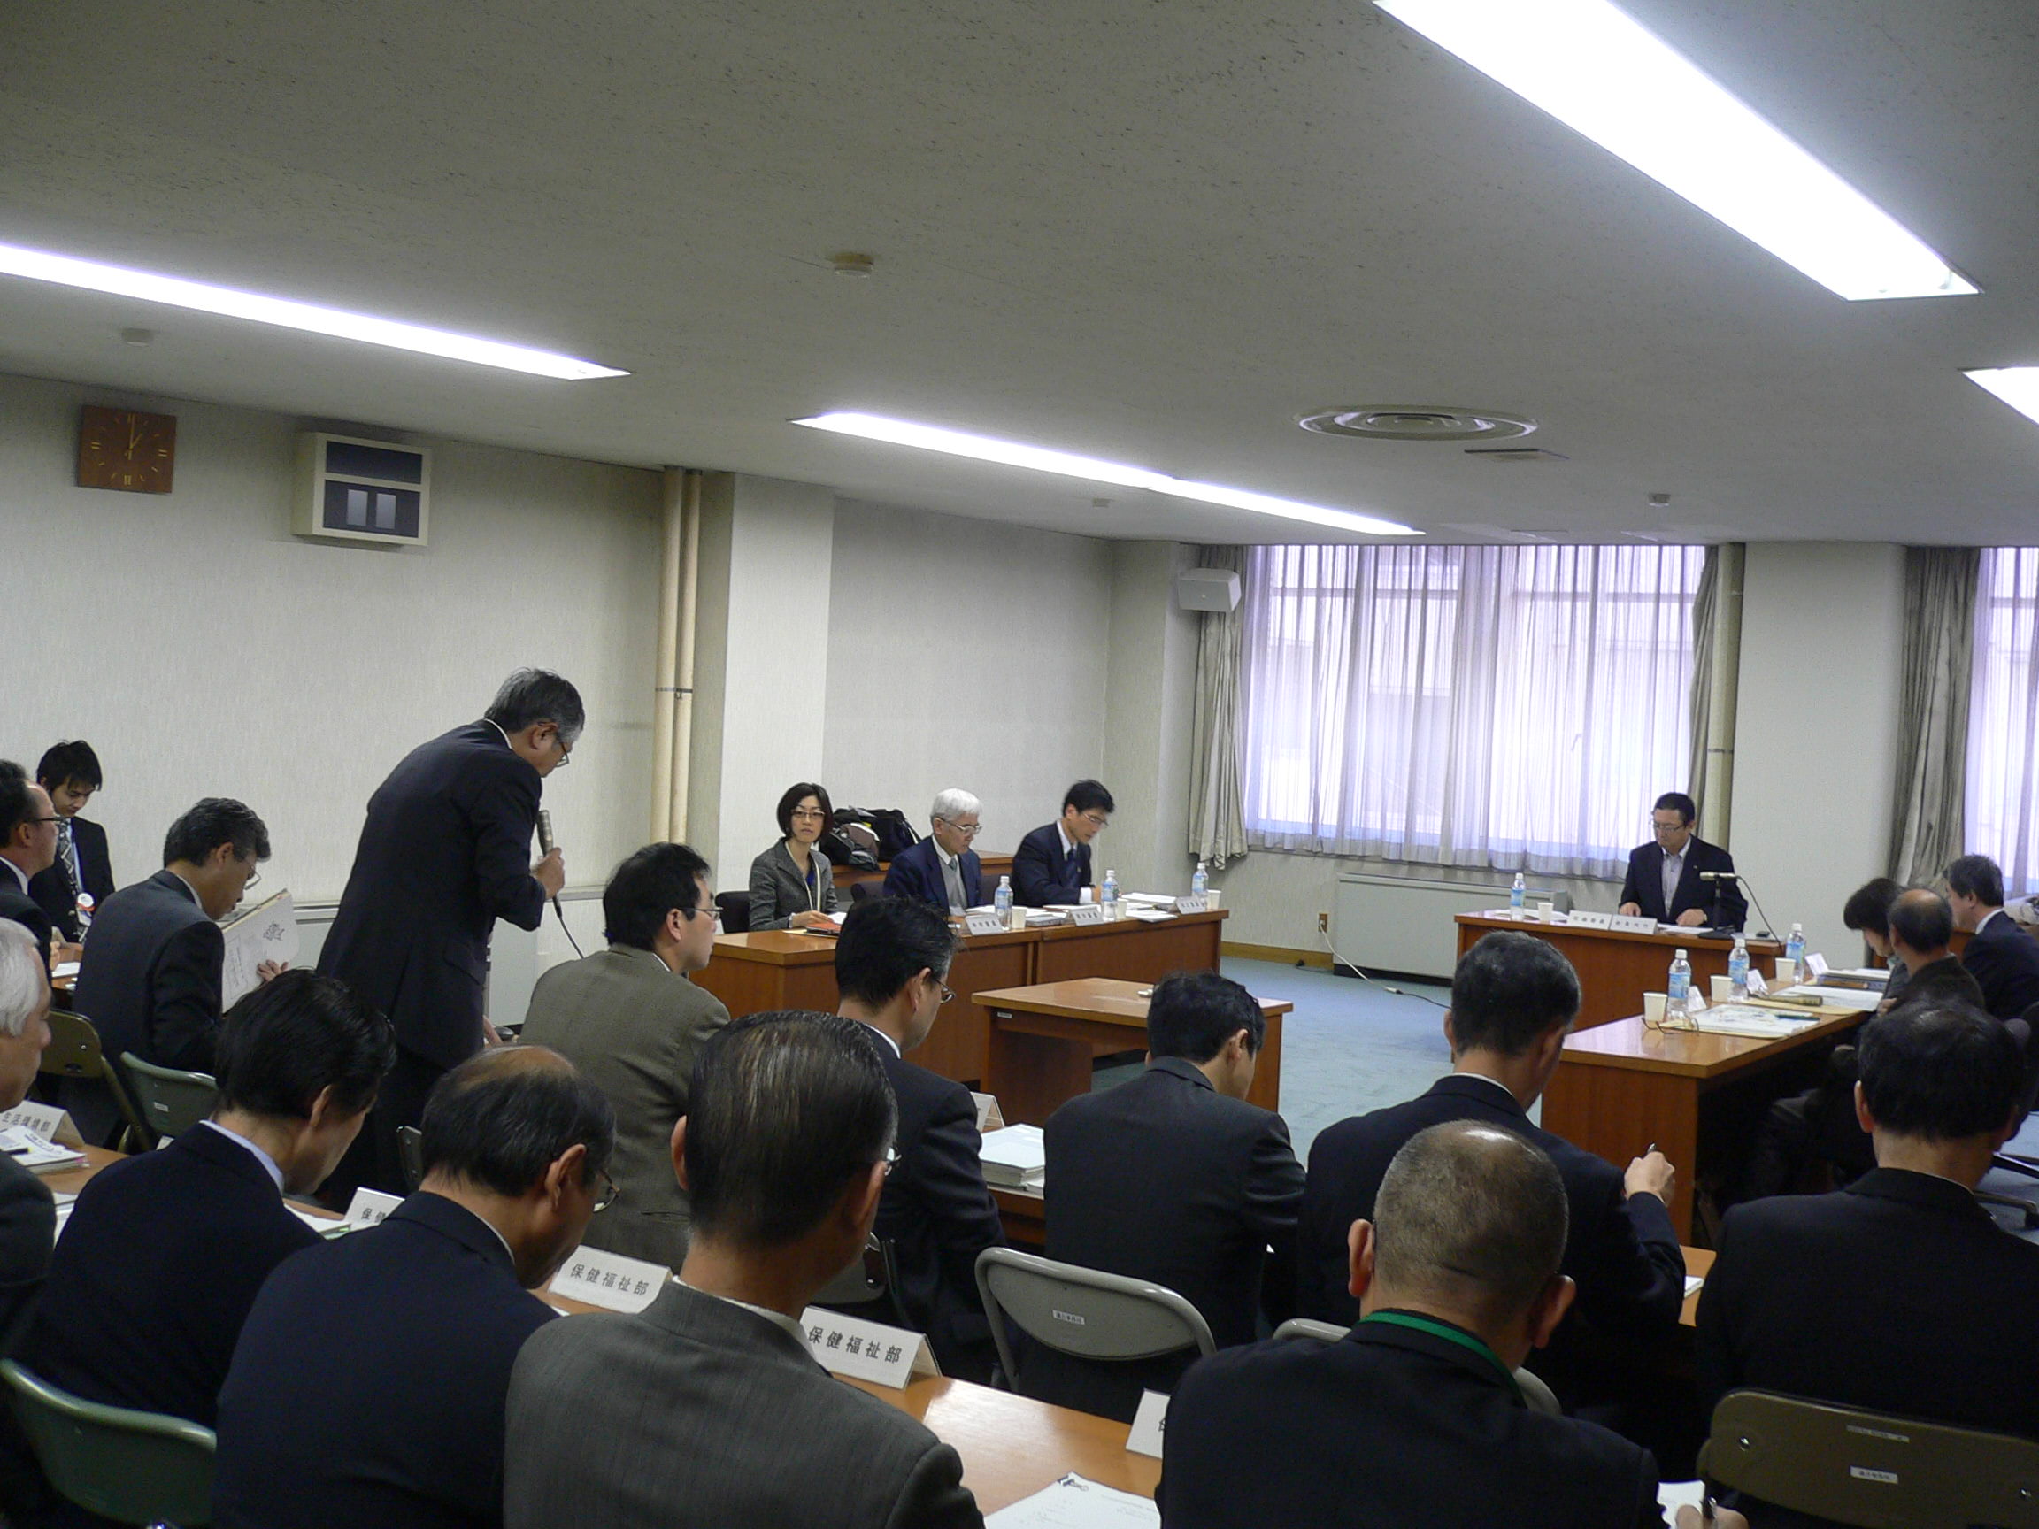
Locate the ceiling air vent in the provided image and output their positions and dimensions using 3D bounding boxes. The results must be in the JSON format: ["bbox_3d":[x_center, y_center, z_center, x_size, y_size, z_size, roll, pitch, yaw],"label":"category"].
[{"bbox_3d":[1.414,-1.199,8.599,0.840,0.060,0.840,4,2,33],"label":"ceiling air vent"}]

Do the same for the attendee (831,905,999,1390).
[{"bbox_3d":[-0.159,0.873,4.377,0.500,1.270,0.760,4,2,38],"label":"attendee"}]

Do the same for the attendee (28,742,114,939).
[{"bbox_3d":[-3.119,0.604,7.941,0.800,1.290,0.500,4,2,33],"label":"attendee"}]

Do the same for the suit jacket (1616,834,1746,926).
[{"bbox_3d":[3.081,0.664,11.210,0.570,0.650,0.420,4,2,33],"label":"suit jacket"}]

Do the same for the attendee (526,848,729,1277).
[{"bbox_3d":[-0.688,0.811,4.982,0.520,1.290,0.800,4,2,39],"label":"attendee"}]

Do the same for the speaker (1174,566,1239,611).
[{"bbox_3d":[1.153,-1.061,14.690,0.340,0.210,0.200,4,22,23],"label":"speaker"}]

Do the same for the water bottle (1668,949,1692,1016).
[{"bbox_3d":[2.094,0.697,7.637,0.064,0.208,0.064,4,2,33],"label":"water bottle"}]

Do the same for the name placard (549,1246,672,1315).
[{"bbox_3d":[-0.614,0.779,3.678,0.200,0.069,0.085,4,2,33],"label":"name placard"}]

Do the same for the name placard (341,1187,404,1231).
[{"bbox_3d":[-1.041,0.760,4.050,0.208,0.068,0.090,4,2,37],"label":"name placard"}]

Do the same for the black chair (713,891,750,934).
[{"bbox_3d":[-0.873,0.907,9.596,0.580,0.780,0.560,4,2,33],"label":"black chair"}]

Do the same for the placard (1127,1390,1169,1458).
[{"bbox_3d":[0.244,0.848,3.064,0.208,0.068,0.090,4,2,36],"label":"placard"}]

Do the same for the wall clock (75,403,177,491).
[{"bbox_3d":[-3.403,-1.194,9.185,0.050,0.300,0.415,4,2,33],"label":"wall clock"}]

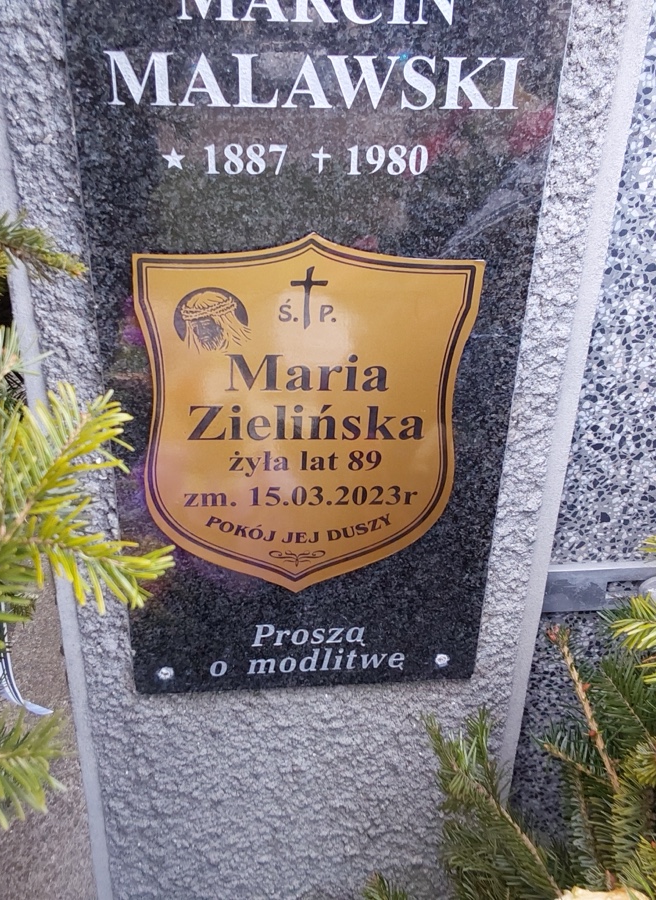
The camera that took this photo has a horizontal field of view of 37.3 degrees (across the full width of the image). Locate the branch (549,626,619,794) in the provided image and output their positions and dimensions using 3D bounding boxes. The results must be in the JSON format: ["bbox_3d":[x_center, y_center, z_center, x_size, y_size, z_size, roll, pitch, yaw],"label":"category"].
[{"bbox_3d":[0.194,0.198,0.733,0.018,0.150,0.018,-19,18,14],"label":"branch"}]

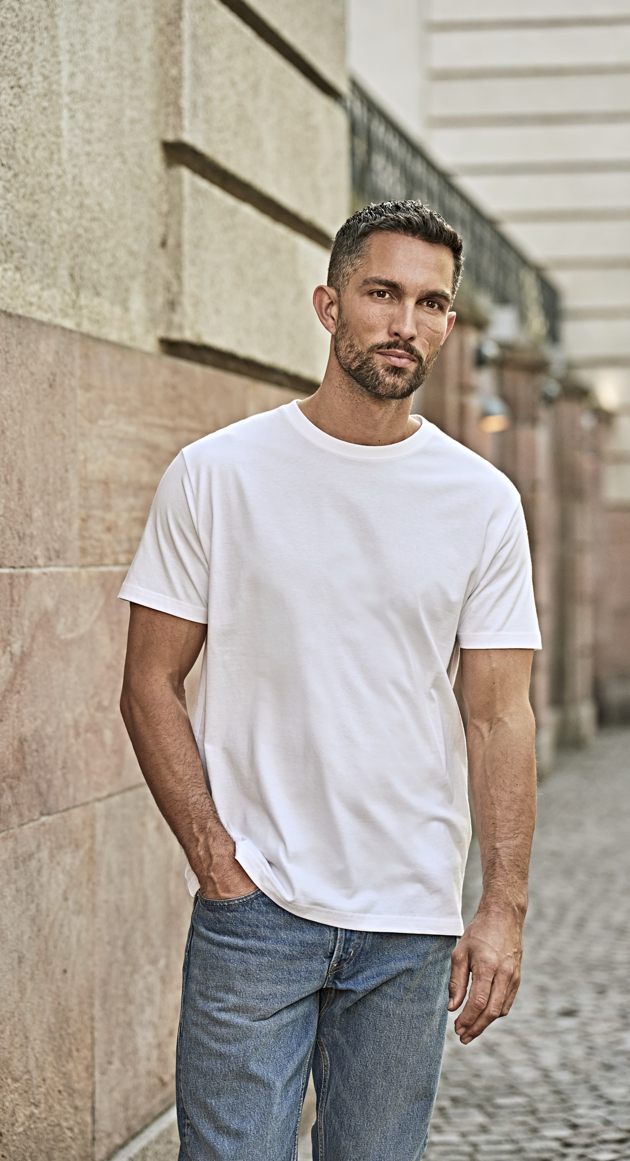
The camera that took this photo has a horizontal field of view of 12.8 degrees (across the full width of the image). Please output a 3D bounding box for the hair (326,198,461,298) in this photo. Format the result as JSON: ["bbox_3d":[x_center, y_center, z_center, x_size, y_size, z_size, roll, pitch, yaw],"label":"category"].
[{"bbox_3d":[0.103,-0.410,3.580,0.162,0.150,0.195,10,0,-13],"label":"hair"}]

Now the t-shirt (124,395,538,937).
[{"bbox_3d":[0.020,0.108,3.580,0.520,0.675,0.285,0,1,-13],"label":"t-shirt"}]

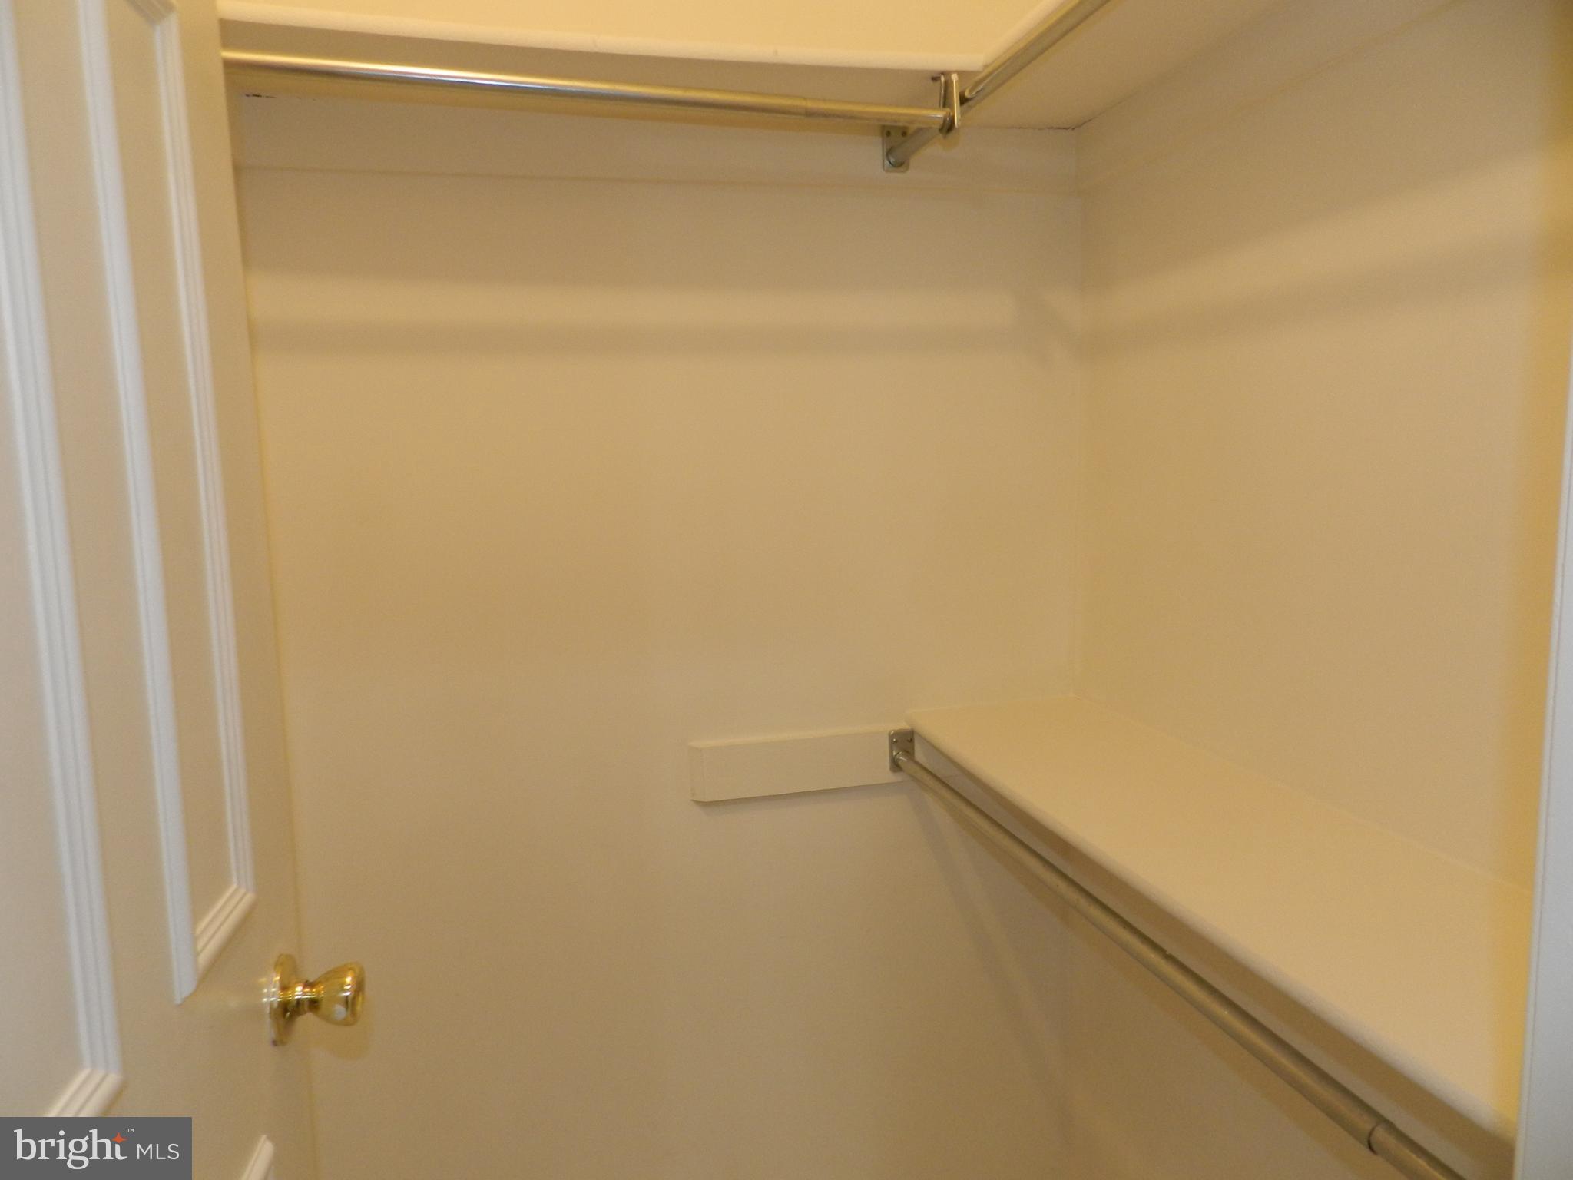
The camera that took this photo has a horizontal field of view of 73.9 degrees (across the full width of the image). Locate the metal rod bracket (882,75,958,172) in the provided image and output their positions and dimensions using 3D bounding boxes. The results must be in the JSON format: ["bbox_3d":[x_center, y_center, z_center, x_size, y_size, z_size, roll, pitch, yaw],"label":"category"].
[{"bbox_3d":[0.197,-0.682,1.536,0.047,0.084,0.199,-3,8,-14],"label":"metal rod bracket"}]

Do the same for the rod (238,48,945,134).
[{"bbox_3d":[-0.242,-0.623,1.300,0.965,0.025,0.025,-4,8,-18],"label":"rod"}]

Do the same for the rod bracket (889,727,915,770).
[{"bbox_3d":[0.198,0.272,1.749,0.044,0.073,0.022,-3,8,-14],"label":"rod bracket"}]

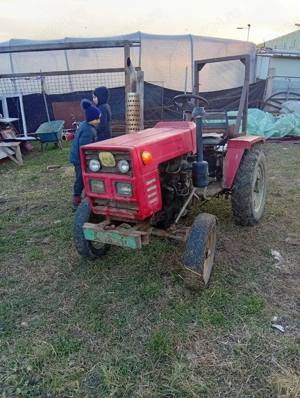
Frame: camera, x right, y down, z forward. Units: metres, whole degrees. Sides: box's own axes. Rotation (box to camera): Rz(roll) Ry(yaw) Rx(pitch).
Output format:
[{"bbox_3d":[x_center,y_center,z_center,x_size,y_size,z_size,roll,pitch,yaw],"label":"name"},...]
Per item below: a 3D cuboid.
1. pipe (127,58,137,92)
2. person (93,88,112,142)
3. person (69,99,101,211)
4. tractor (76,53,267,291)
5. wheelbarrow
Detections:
[{"bbox_3d":[-0.151,-1.024,2.576,0.060,0.290,0.120,17,26,38],"label":"pipe"},{"bbox_3d":[-0.630,-0.803,4.395,0.290,1.430,0.380,5,21,11],"label":"person"},{"bbox_3d":[-0.764,-0.461,3.648,0.360,1.290,0.360,-2,20,-8],"label":"person"},{"bbox_3d":[0.346,-0.486,2.971,1.270,1.840,2.450,12,23,27],"label":"tractor"},{"bbox_3d":[-2.341,-1.477,7.331,0.580,0.630,1.200,0,20,-2],"label":"wheelbarrow"}]

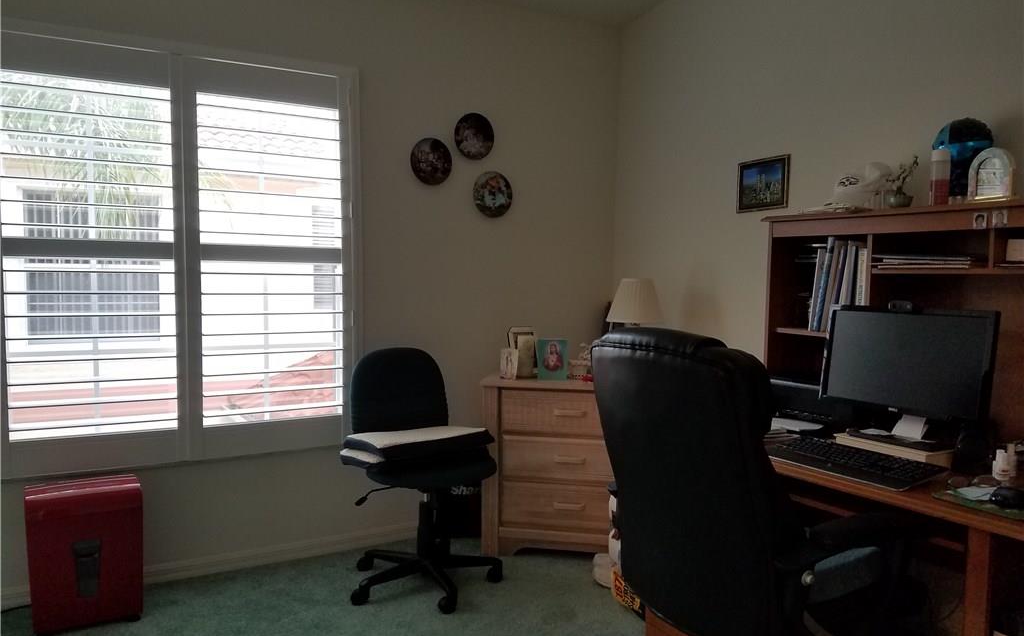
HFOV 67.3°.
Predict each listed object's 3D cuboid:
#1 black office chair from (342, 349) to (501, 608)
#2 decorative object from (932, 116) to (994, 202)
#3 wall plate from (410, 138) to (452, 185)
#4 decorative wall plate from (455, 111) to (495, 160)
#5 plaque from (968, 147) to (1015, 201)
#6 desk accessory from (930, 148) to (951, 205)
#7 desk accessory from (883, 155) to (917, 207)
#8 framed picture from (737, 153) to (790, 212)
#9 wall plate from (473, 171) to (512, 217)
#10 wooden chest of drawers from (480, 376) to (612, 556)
[{"bbox_3d":[-0.371,0.617,3.153,0.600,0.950,0.620,-2,4,-33],"label":"black office chair"},{"bbox_3d":[1.356,-0.463,2.317,0.100,0.265,0.155,-1,4,-29],"label":"decorative object"},{"bbox_3d":[-0.367,-0.711,3.502,0.206,0.206,0.025,-2,4,-31],"label":"wall plate"},{"bbox_3d":[-0.180,-0.880,3.716,0.213,0.213,0.025,-1,4,-29],"label":"decorative wall plate"},{"bbox_3d":[1.363,-0.405,2.186,0.050,0.150,0.122,-2,4,-31],"label":"plaque"},{"bbox_3d":[1.273,-0.414,2.282,0.051,0.175,0.051,-1,4,-29],"label":"desk accessory"},{"bbox_3d":[1.236,-0.429,2.448,0.080,0.165,0.100,-2,4,-31],"label":"desk accessory"},{"bbox_3d":[1.064,-0.564,3.253,0.020,0.211,0.280,-1,4,-29],"label":"framed picture"},{"bbox_3d":[-0.092,-0.590,3.673,0.212,0.212,0.025,-2,4,-31],"label":"wall plate"},{"bbox_3d":[0.292,0.679,3.599,0.810,0.787,0.430,1,4,11],"label":"wooden chest of drawers"}]

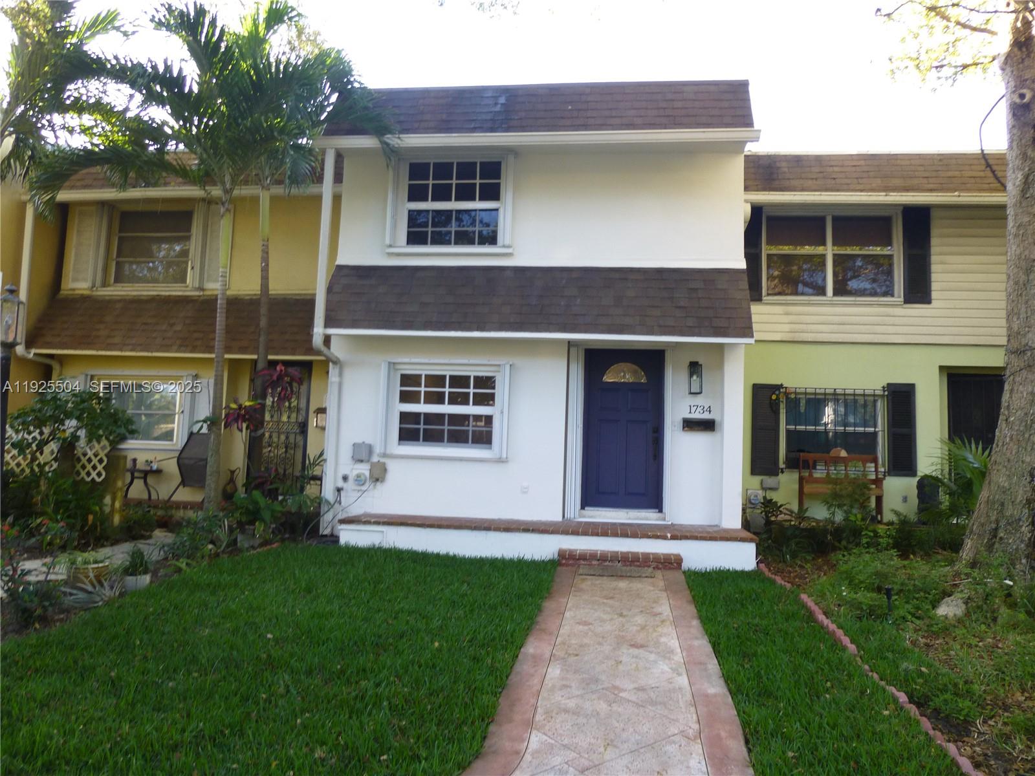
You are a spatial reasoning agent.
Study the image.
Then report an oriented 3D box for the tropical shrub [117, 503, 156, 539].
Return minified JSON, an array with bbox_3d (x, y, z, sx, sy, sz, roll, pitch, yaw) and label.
[{"bbox_3d":[-4.367,1.529,8.570,0.485,0.430,0.450,1,-4,7],"label":"tropical shrub"}]

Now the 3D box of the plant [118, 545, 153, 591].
[{"bbox_3d":[-3.152,1.489,6.160,0.306,0.366,0.270,1,-4,7],"label":"plant"}]

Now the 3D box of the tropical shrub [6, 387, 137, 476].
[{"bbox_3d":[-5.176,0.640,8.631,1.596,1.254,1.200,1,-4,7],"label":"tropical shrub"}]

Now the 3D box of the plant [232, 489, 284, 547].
[{"bbox_3d":[-2.925,1.468,8.407,0.629,0.665,0.550,1,-4,7],"label":"plant"}]

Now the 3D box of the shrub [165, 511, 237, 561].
[{"bbox_3d":[-3.198,1.489,7.528,0.758,0.522,0.650,1,-4,7],"label":"shrub"}]

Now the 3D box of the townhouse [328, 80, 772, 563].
[{"bbox_3d":[0.493,-0.805,12.372,5.420,5.980,7.500,1,-4,7],"label":"townhouse"}]

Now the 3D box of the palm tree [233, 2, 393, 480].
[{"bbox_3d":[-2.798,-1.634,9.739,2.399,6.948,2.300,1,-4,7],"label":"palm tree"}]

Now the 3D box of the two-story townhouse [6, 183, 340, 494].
[{"bbox_3d":[-4.837,-0.794,14.910,5.450,5.800,7.500,1,-4,7],"label":"two-story townhouse"}]

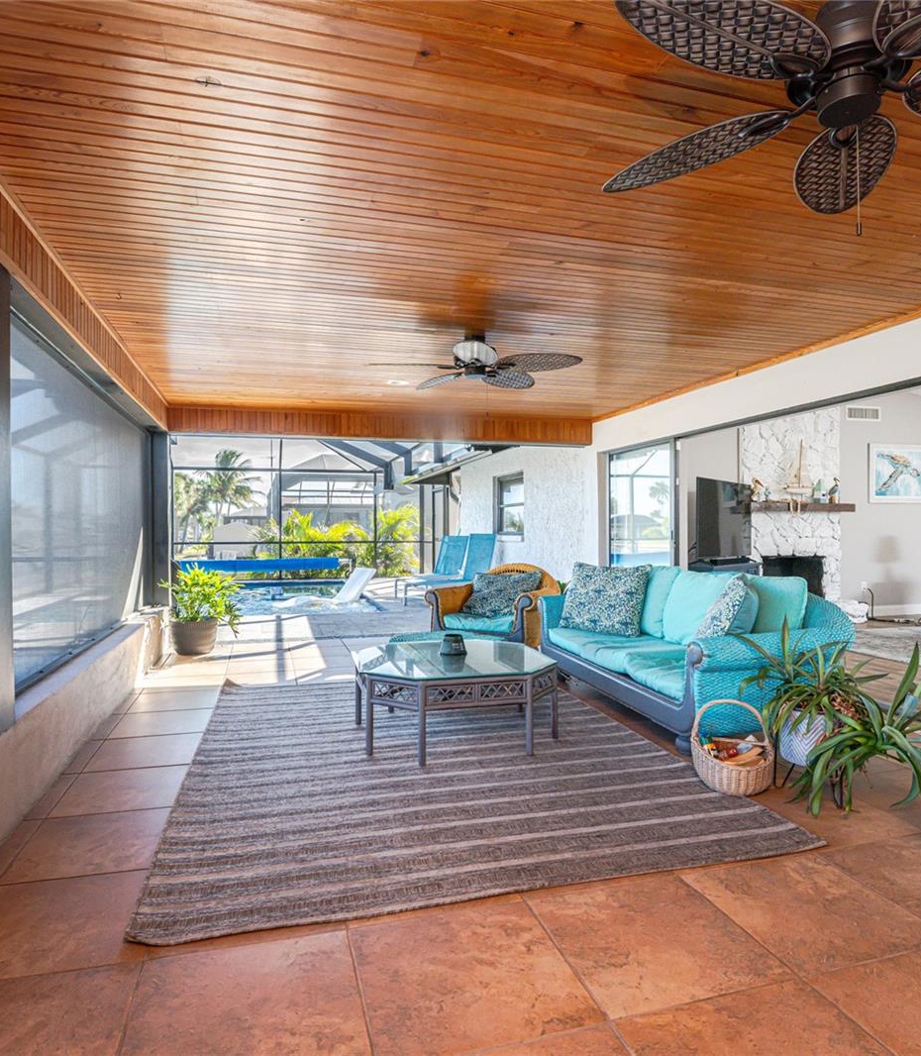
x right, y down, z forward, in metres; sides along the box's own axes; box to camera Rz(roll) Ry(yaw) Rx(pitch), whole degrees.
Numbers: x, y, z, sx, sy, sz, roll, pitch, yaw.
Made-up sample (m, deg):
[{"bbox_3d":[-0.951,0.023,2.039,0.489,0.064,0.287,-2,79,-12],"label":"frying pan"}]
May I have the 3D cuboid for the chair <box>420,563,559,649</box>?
[{"bbox_3d":[0.326,0.740,5.791,0.950,0.780,0.900,0,0,24],"label":"chair"}]

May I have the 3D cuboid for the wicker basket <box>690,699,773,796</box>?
[{"bbox_3d":[1.205,0.948,2.760,0.360,0.365,0.320,0,0,20],"label":"wicker basket"}]

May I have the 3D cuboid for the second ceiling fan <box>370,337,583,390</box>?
[{"bbox_3d":[0.090,-1.090,3.980,1.360,0.300,1.360,0,0,0],"label":"second ceiling fan"}]

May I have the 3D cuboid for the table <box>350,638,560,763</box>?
[{"bbox_3d":[-0.065,0.925,3.440,0.960,0.410,0.960,0,0,-14],"label":"table"}]

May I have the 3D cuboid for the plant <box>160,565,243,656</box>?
[{"bbox_3d":[-2.360,0.730,5.600,0.760,0.800,0.740,0,0,0],"label":"plant"}]

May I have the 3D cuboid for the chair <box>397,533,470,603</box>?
[{"bbox_3d":[-0.400,0.640,10.400,0.640,0.980,1.650,0,0,26],"label":"chair"}]

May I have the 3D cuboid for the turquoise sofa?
[{"bbox_3d":[1.333,0.710,4.204,0.980,0.840,2.150,0,0,-14],"label":"turquoise sofa"}]

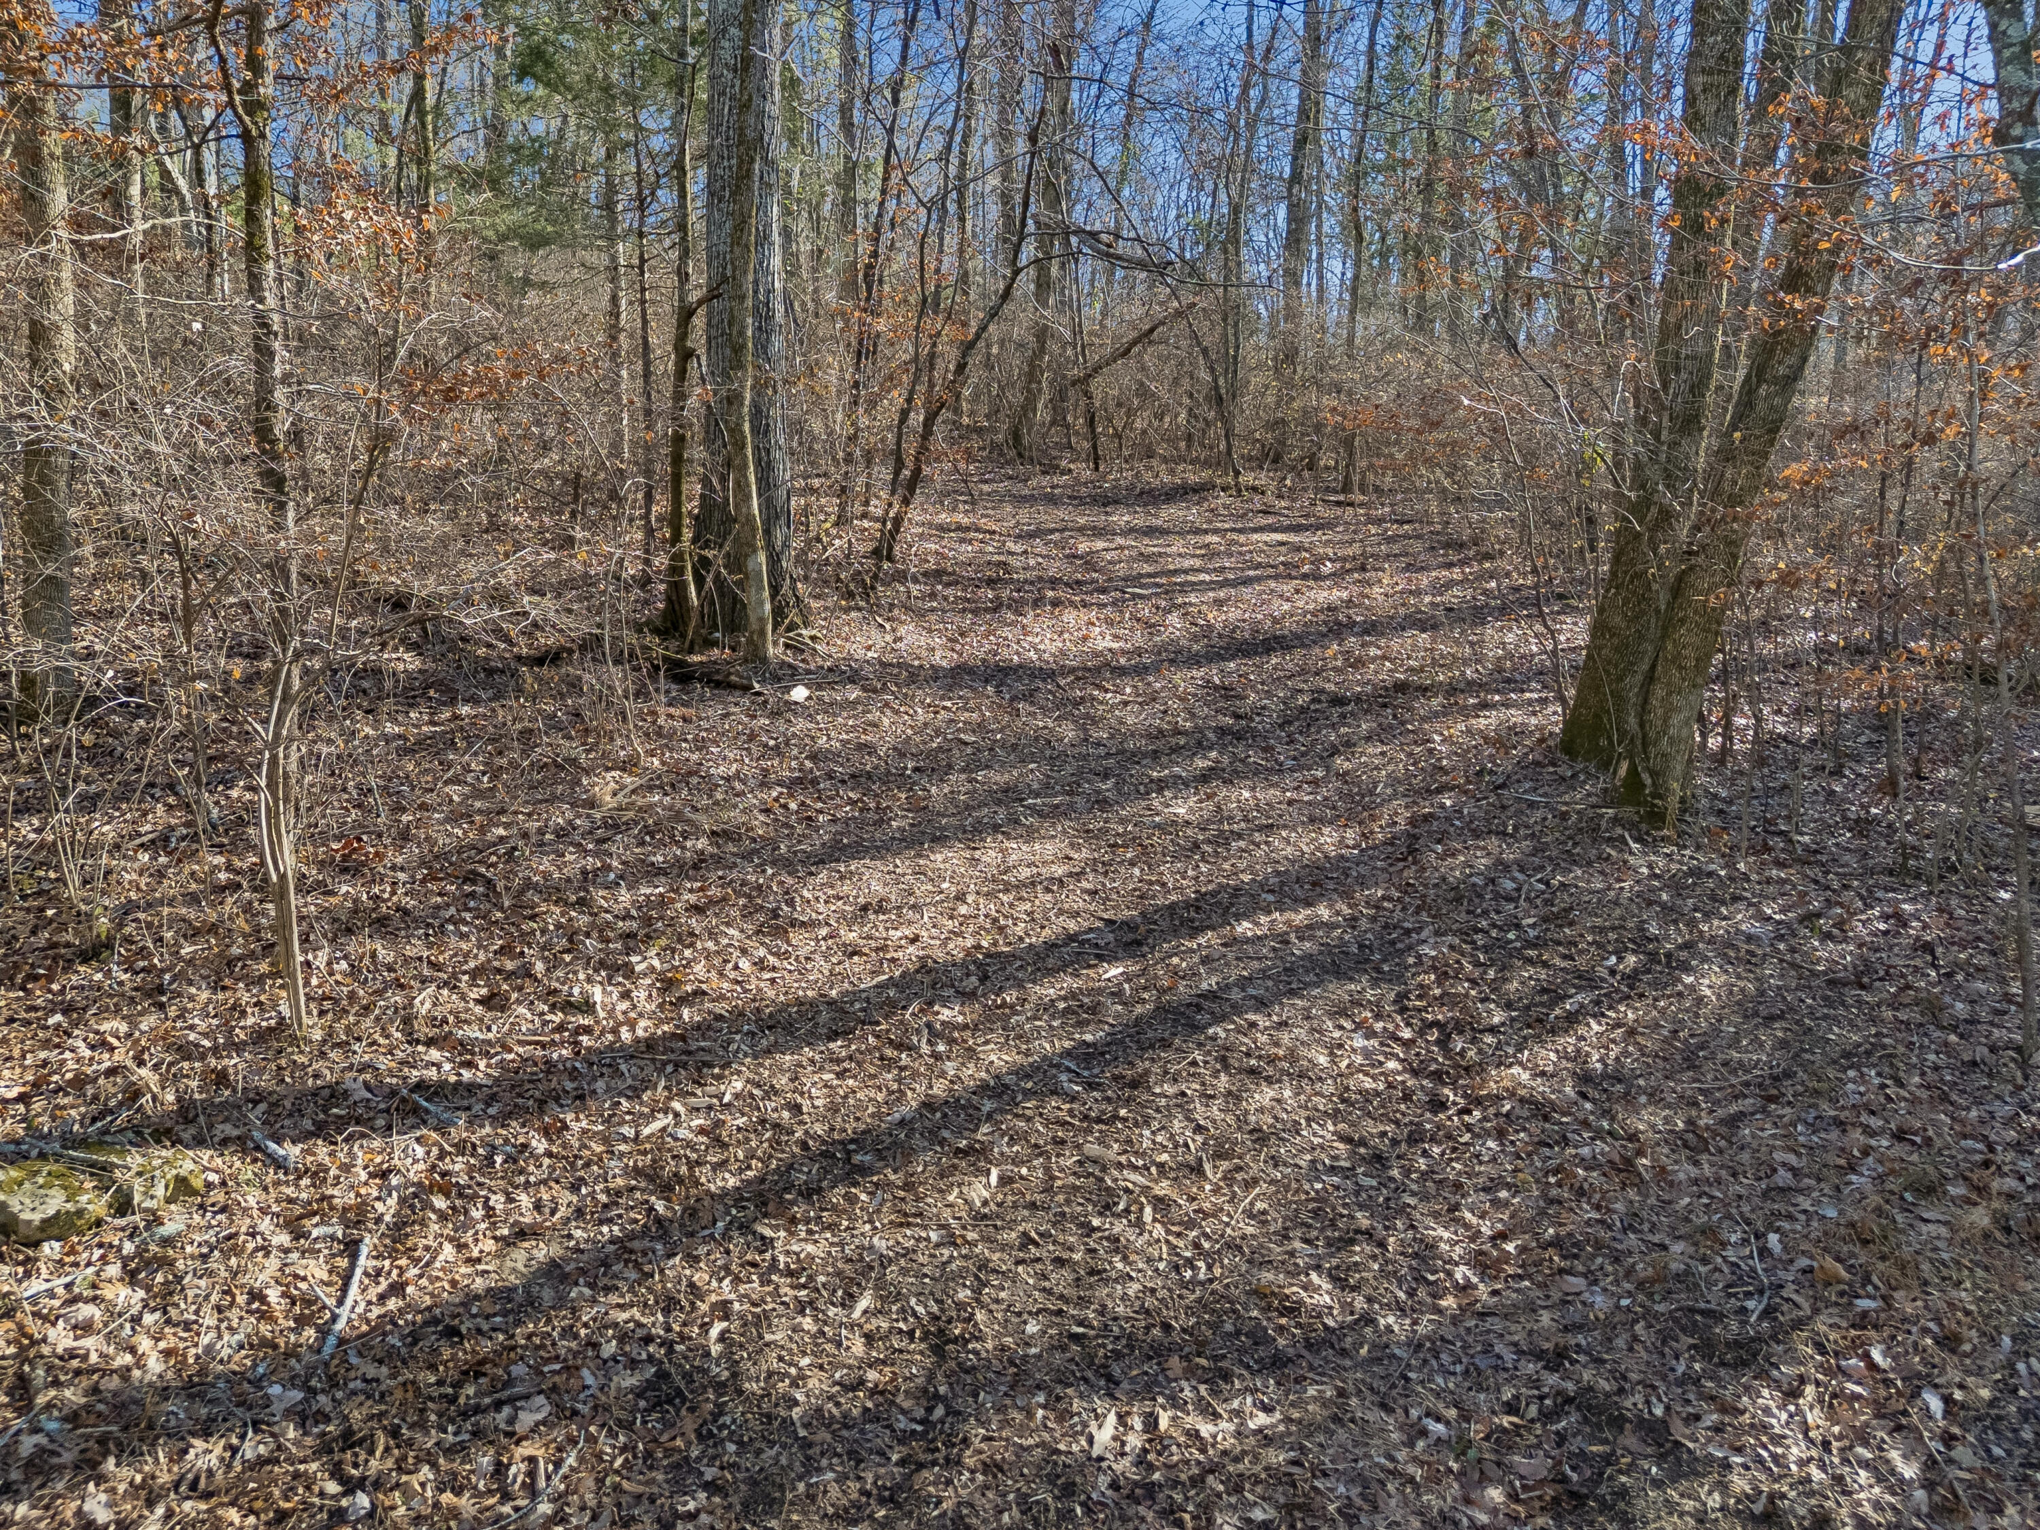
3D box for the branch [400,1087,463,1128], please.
[{"bbox_3d":[-1.928,1.119,4.636,0.363,0.030,0.035,12,20,36],"label":"branch"}]

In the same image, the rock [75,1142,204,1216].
[{"bbox_3d":[-2.596,1.231,4.163,0.320,0.110,0.200,-10,19,-30],"label":"rock"}]

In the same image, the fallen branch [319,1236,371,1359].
[{"bbox_3d":[-1.757,1.384,3.703,0.090,0.045,0.503,-4,17,-14],"label":"fallen branch"}]

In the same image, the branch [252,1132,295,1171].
[{"bbox_3d":[-2.306,1.192,4.367,0.302,0.040,0.045,14,21,39],"label":"branch"}]

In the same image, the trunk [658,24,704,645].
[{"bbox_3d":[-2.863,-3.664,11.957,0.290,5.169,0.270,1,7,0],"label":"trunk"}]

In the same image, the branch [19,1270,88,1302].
[{"bbox_3d":[-2.556,1.382,3.746,0.030,0.025,0.156,15,22,41],"label":"branch"}]

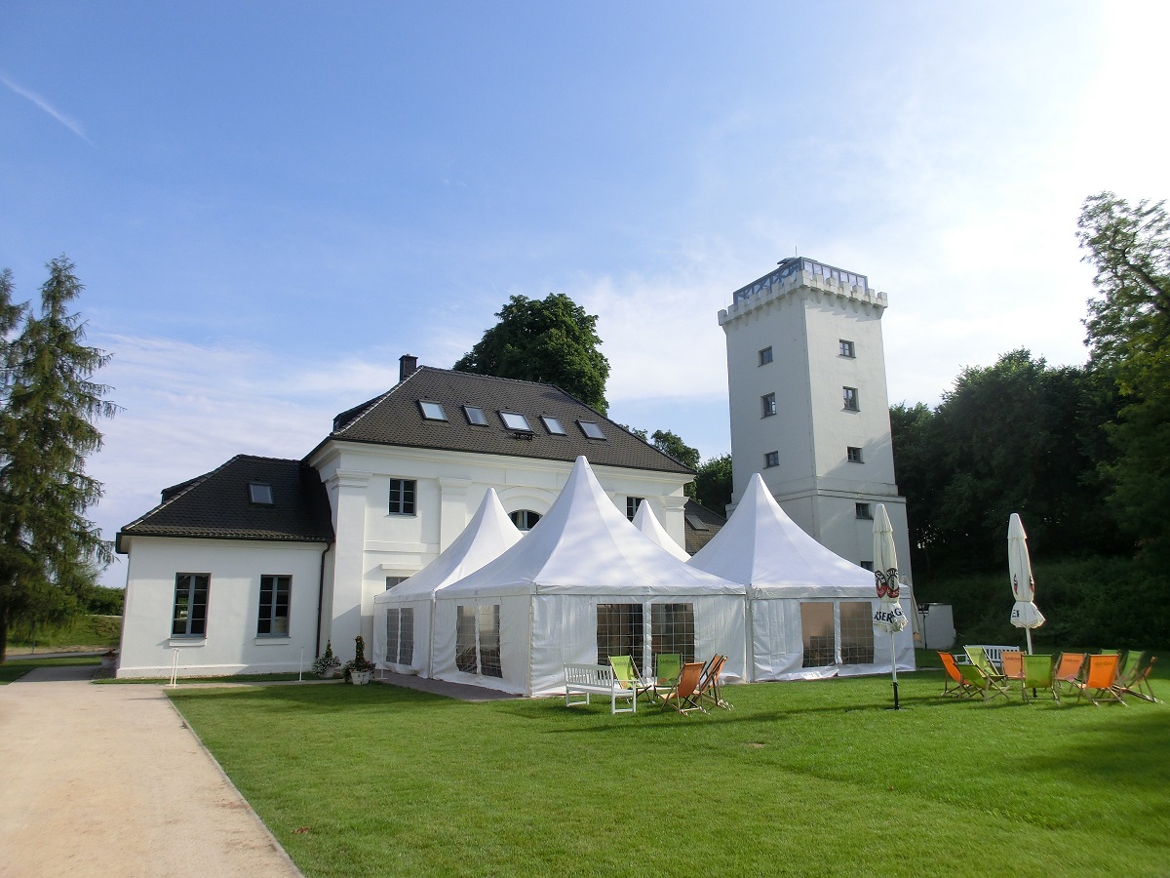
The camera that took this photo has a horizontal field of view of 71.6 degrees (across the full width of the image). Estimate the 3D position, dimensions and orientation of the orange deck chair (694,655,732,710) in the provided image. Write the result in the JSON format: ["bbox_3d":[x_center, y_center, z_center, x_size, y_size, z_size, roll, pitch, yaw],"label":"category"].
[{"bbox_3d":[2.236,4.624,15.498,0.920,0.880,0.560,1,-12,-5],"label":"orange deck chair"}]

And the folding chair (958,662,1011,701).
[{"bbox_3d":[7.719,4.703,15.772,0.870,0.693,0.560,6,-14,-30],"label":"folding chair"}]

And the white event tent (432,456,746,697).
[{"bbox_3d":[-0.052,3.454,22.049,6.100,6.000,6.100,7,-14,-30],"label":"white event tent"}]

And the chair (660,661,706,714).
[{"bbox_3d":[1.735,4.423,14.545,0.560,0.880,0.920,8,-14,-33],"label":"chair"}]

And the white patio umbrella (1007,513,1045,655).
[{"bbox_3d":[9.094,3.393,16.770,0.700,3.700,0.700,0,-12,0],"label":"white patio umbrella"}]

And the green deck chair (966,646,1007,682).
[{"bbox_3d":[9.427,5.325,19.060,0.560,0.880,0.920,2,-12,-12],"label":"green deck chair"}]

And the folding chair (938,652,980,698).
[{"bbox_3d":[7.922,4.874,16.905,0.920,0.880,0.560,2,-12,-12],"label":"folding chair"}]

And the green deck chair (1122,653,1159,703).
[{"bbox_3d":[10.494,4.579,15.622,0.870,0.815,0.560,-6,-13,23],"label":"green deck chair"}]

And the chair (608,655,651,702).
[{"bbox_3d":[0.897,4.727,16.003,0.560,0.887,0.755,7,-14,-31],"label":"chair"}]

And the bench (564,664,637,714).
[{"bbox_3d":[0.246,4.482,14.772,0.620,0.860,1.530,7,-14,-32],"label":"bench"}]

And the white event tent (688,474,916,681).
[{"bbox_3d":[5.396,4.074,25.157,6.100,6.000,6.100,7,-14,-30],"label":"white event tent"}]

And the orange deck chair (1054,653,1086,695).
[{"bbox_3d":[10.187,4.941,17.198,0.873,0.777,0.560,7,-14,-31],"label":"orange deck chair"}]

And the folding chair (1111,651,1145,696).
[{"bbox_3d":[11.487,4.960,17.461,0.920,0.880,0.560,1,-12,-7],"label":"folding chair"}]

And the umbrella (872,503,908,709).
[{"bbox_3d":[5.644,3.064,15.096,0.620,3.700,0.620,0,-12,0],"label":"umbrella"}]

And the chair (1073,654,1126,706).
[{"bbox_3d":[9.552,4.476,15.139,0.560,0.880,0.920,0,-12,-1],"label":"chair"}]

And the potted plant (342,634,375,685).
[{"bbox_3d":[-6.082,5.924,21.846,0.844,1.256,0.844,4,-13,-20],"label":"potted plant"}]

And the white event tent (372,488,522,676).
[{"bbox_3d":[-3.149,4.628,27.236,6.128,6.022,6.128,6,-14,-29],"label":"white event tent"}]

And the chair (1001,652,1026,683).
[{"bbox_3d":[9.732,5.164,18.328,0.560,0.880,0.920,-6,-13,26],"label":"chair"}]

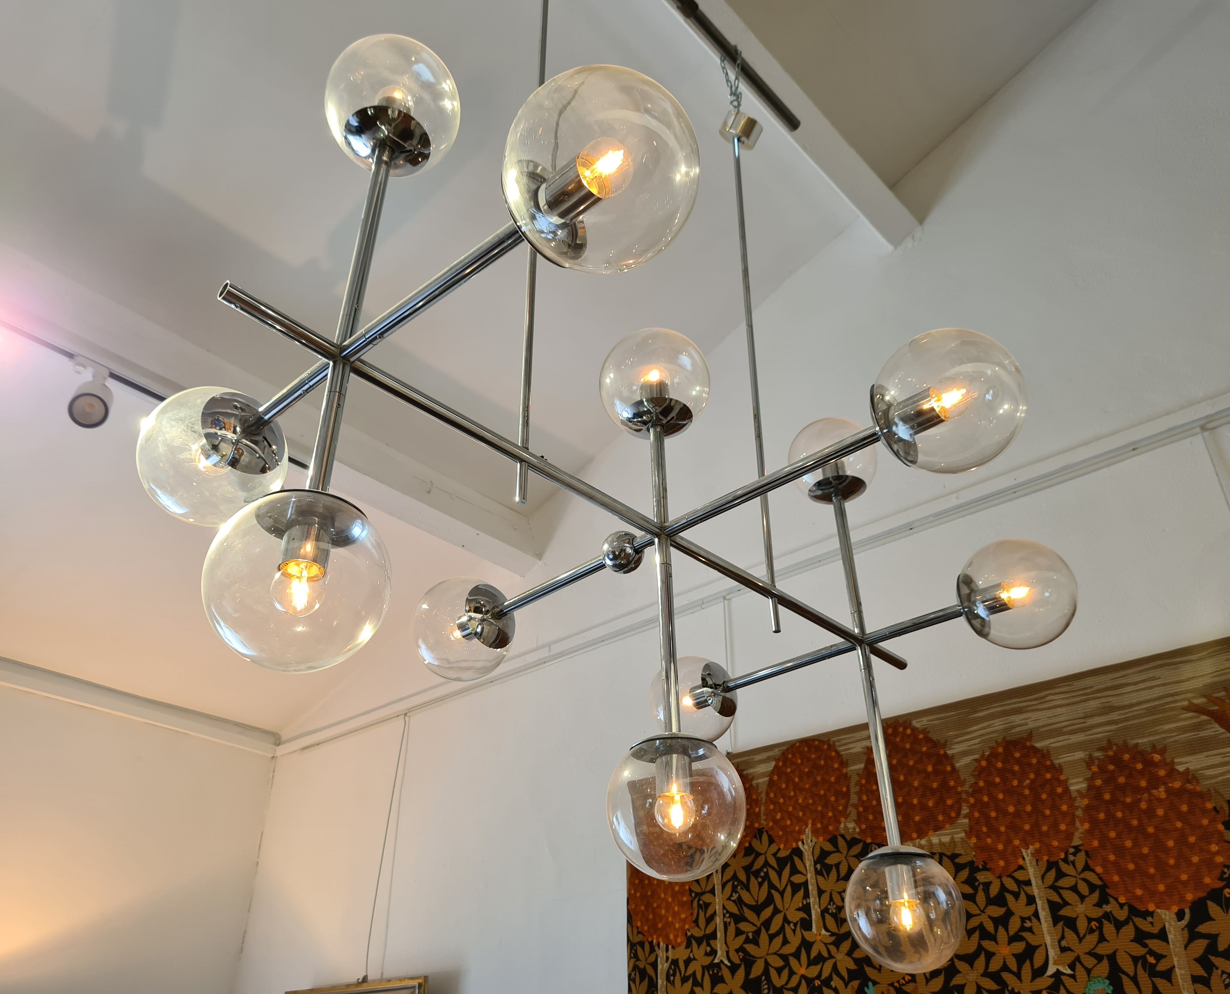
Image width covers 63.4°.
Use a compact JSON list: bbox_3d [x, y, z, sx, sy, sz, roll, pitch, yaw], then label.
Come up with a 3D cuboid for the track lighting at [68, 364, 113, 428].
[{"bbox_3d":[-1.194,-0.230,2.270,0.090,0.125,0.130,21,-82,-31],"label":"track lighting"}]

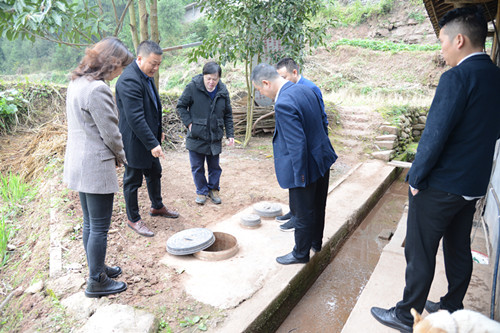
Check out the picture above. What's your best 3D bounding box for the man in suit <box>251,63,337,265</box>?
[{"bbox_3d":[0.328,-0.028,2.511,0.620,1.480,0.520,5,14,19],"label":"man in suit"}]

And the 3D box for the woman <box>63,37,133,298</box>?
[{"bbox_3d":[-0.966,0.015,2.110,0.400,1.580,0.480,-8,15,-30],"label":"woman"}]

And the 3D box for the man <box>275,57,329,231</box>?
[{"bbox_3d":[0.491,-0.212,3.115,0.480,1.560,0.480,-3,14,-12],"label":"man"}]

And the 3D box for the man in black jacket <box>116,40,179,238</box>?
[{"bbox_3d":[-0.948,-0.266,3.081,0.460,1.680,0.540,8,15,31],"label":"man in black jacket"}]

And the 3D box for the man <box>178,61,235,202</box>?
[{"bbox_3d":[-0.503,-0.366,3.767,0.620,1.560,0.420,-2,13,-8],"label":"man"}]

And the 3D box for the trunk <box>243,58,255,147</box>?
[{"bbox_3d":[-0.030,-1.264,6.586,0.240,1.850,0.200,0,13,0],"label":"trunk"}]

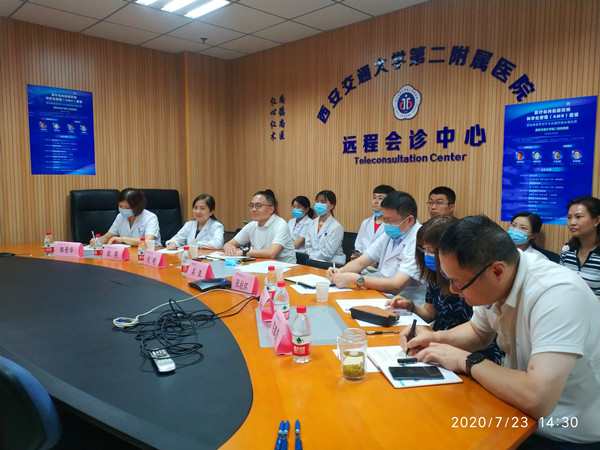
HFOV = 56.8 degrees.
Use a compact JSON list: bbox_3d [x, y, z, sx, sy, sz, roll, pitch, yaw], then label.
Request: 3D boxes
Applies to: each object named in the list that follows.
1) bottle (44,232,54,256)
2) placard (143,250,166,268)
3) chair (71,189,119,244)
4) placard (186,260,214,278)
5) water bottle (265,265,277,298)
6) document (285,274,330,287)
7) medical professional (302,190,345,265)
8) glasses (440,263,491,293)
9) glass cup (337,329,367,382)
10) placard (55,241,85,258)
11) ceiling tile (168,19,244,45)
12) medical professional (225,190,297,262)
[{"bbox_3d":[-1.971,0.155,4.360,0.064,0.185,0.064,0,5,0],"label":"bottle"},{"bbox_3d":[-1.026,0.239,3.923,0.088,0.100,0.225,-4,6,-39],"label":"placard"},{"bbox_3d":[-1.800,0.300,5.020,0.620,1.200,0.660,-2,5,-25],"label":"chair"},{"bbox_3d":[-0.635,0.285,3.520,0.075,0.095,0.215,-3,5,-42],"label":"placard"},{"bbox_3d":[-0.145,0.293,2.791,0.061,0.183,0.061,0,5,0],"label":"water bottle"},{"bbox_3d":[0.075,0.334,3.290,0.330,0.015,0.230,5,7,44],"label":"document"},{"bbox_3d":[0.140,0.355,4.650,0.720,1.270,0.480,-4,6,-44],"label":"medical professional"},{"bbox_3d":[0.471,0.129,1.570,0.145,0.050,0.145,-39,24,-6],"label":"glasses"},{"bbox_3d":[0.159,0.394,1.685,0.090,0.153,0.075,0,4,-3],"label":"glass cup"},{"bbox_3d":[-1.795,0.193,4.320,0.210,0.115,0.090,0,5,-3],"label":"placard"},{"bbox_3d":[-0.910,-1.850,5.380,0.600,0.020,0.600,-3,6,-42],"label":"ceiling tile"},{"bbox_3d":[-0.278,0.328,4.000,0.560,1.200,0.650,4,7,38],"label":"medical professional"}]

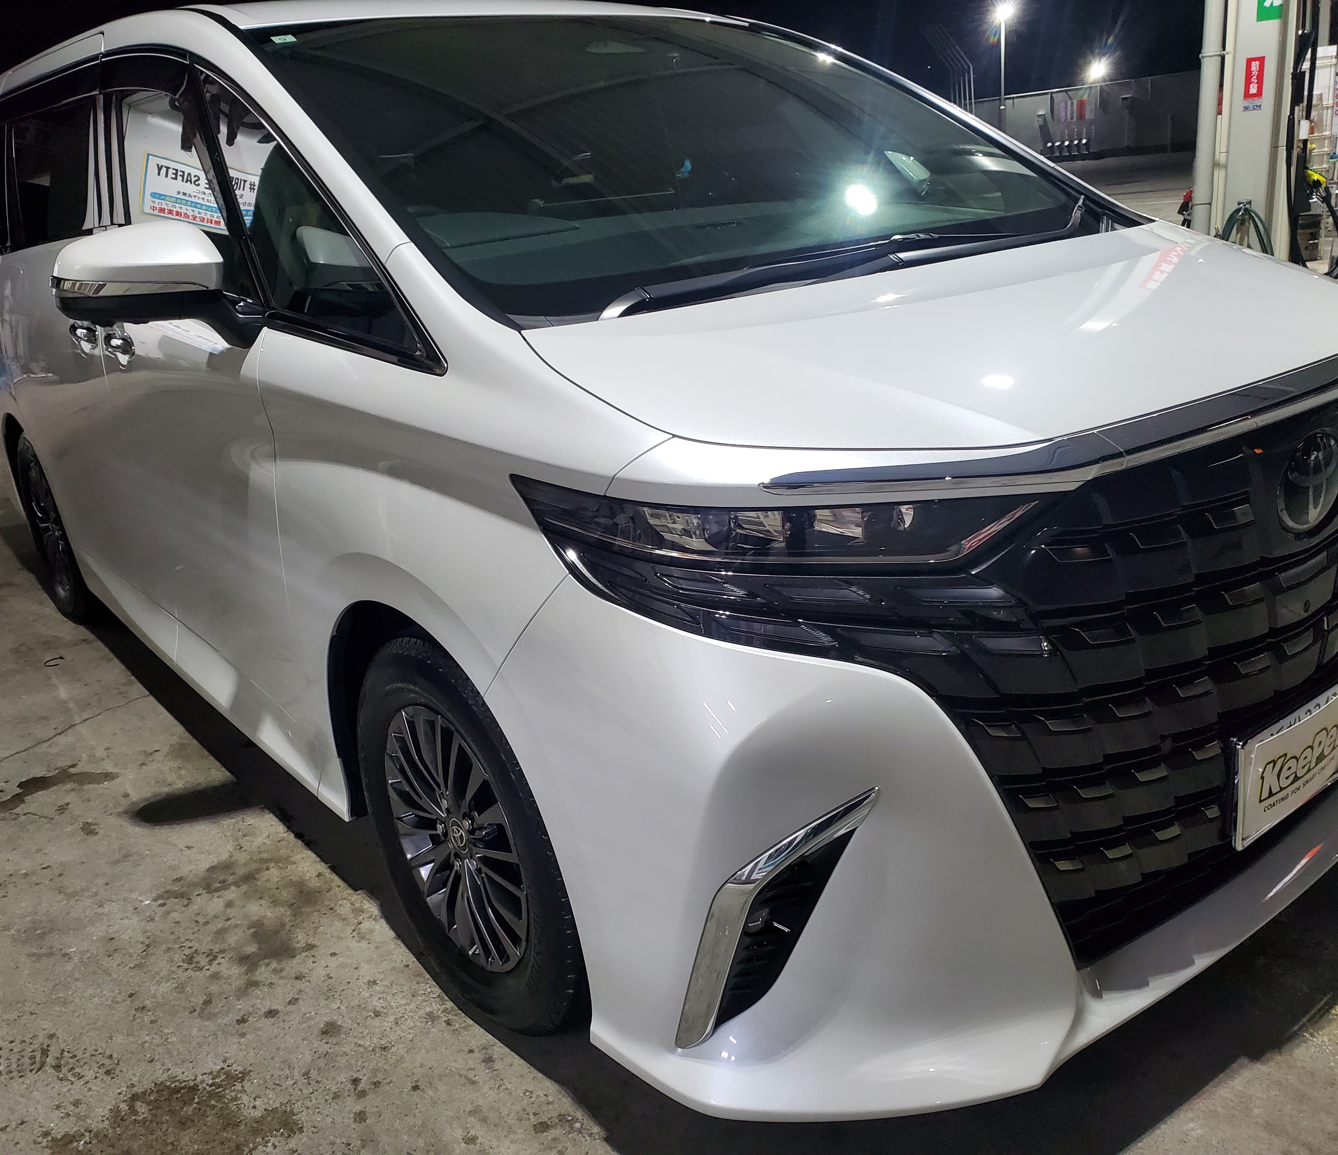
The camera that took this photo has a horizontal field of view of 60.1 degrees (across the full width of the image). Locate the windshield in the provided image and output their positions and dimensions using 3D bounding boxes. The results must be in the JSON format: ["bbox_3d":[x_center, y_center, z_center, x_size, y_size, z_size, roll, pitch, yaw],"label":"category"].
[{"bbox_3d":[0.082,-0.886,2.282,1.500,0.150,1.220,-19,49,-35],"label":"windshield"}]

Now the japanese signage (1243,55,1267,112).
[{"bbox_3d":[4.504,-3.805,8.900,0.160,0.410,0.020,-7,19,-3],"label":"japanese signage"}]

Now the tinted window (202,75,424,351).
[{"bbox_3d":[-0.630,-0.656,1.956,0.080,0.480,0.950,-9,17,-43],"label":"tinted window"}]

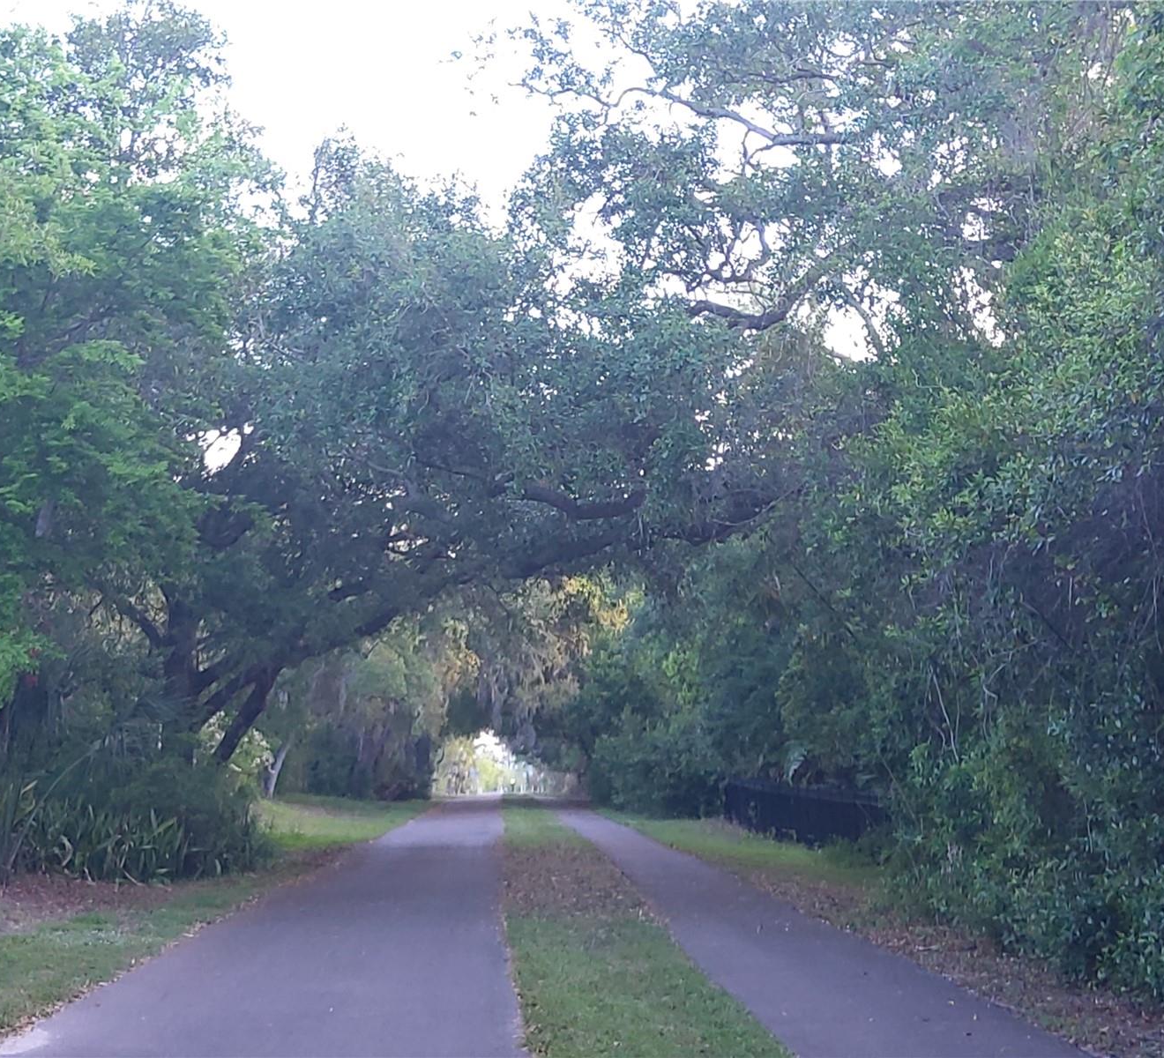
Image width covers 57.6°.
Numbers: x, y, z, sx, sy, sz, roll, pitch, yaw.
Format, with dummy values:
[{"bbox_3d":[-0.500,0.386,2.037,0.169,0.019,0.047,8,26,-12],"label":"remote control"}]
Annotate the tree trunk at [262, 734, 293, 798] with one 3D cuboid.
[{"bbox_3d":[-10.641,8.274,37.000,1.050,2.300,0.750,0,-12,0],"label":"tree trunk"}]

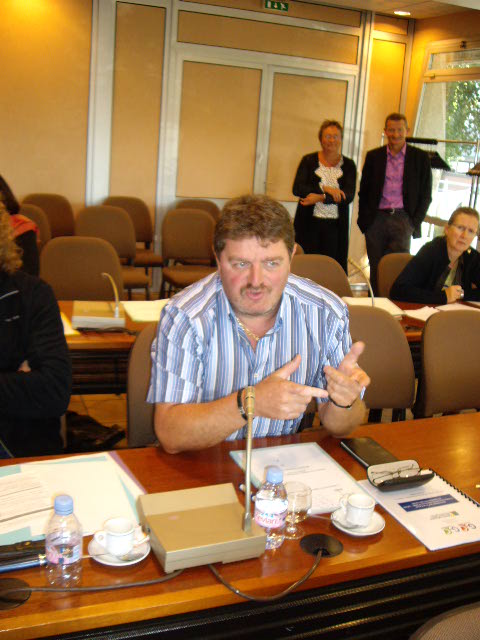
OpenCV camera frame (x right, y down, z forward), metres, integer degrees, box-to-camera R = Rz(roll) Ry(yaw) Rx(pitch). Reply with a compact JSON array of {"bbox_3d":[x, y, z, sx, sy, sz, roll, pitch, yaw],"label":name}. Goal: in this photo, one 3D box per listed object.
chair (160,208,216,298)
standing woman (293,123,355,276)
[{"bbox_3d":[-0.358,-0.435,5.771,0.490,0.900,0.570,-1,15,-21],"label":"chair"},{"bbox_3d":[0.670,-0.773,5.703,0.500,1.630,0.340,5,14,6],"label":"standing woman"}]

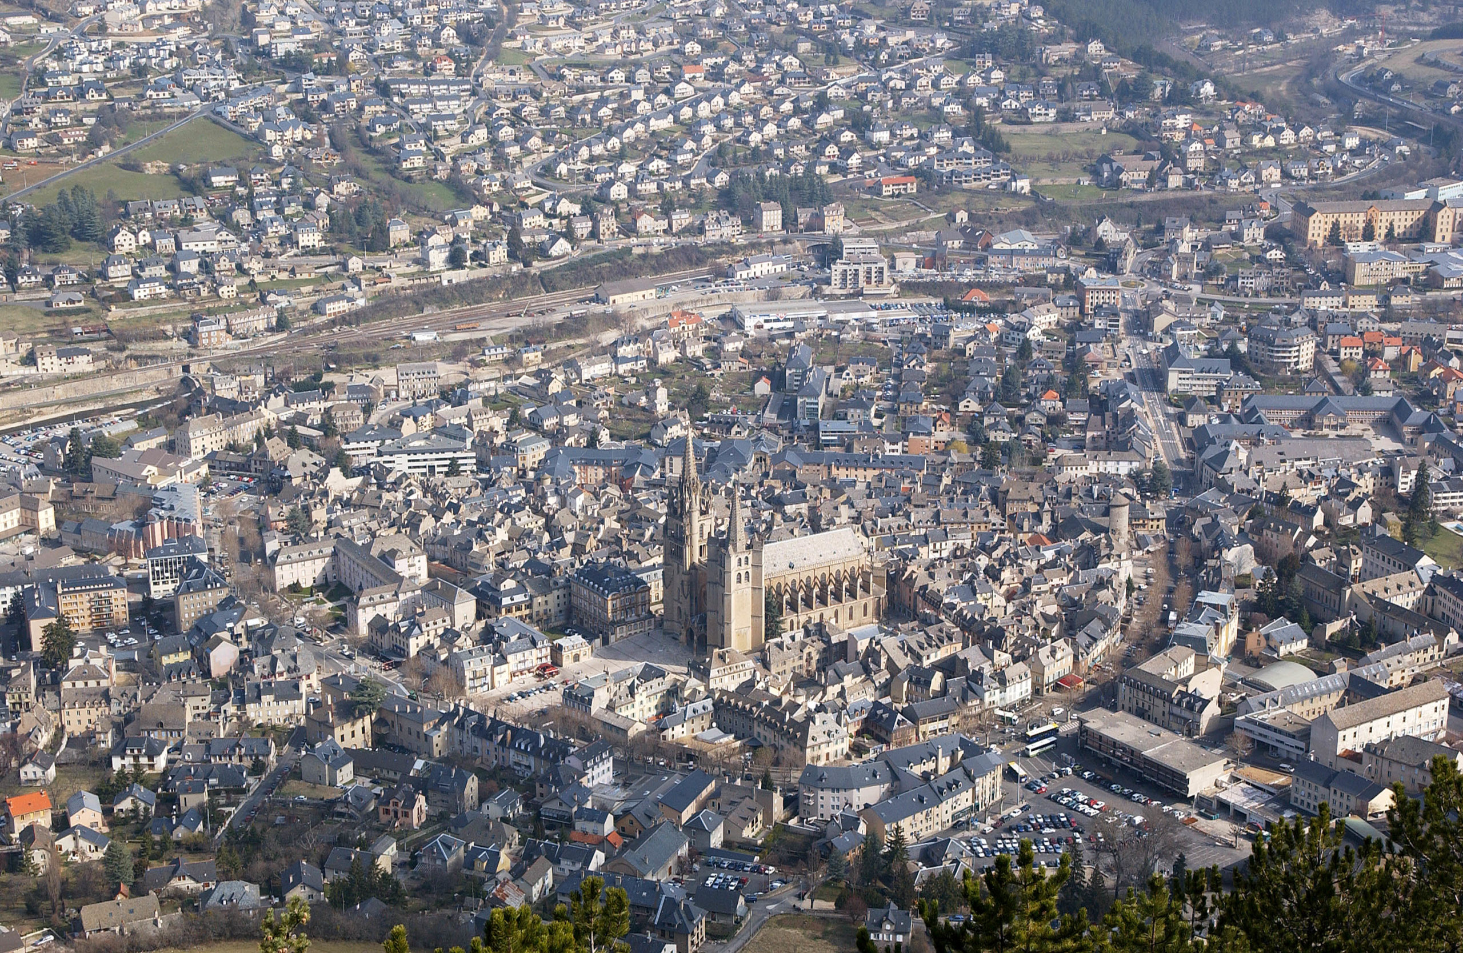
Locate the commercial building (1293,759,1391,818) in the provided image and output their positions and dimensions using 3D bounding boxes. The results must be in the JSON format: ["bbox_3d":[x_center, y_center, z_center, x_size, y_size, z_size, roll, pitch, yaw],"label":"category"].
[{"bbox_3d":[192.500,98.870,801.110,10.800,14.400,32.000,-14,24,-36],"label":"commercial building"}]

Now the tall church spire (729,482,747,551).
[{"bbox_3d":[2.310,14.230,917.310,6.000,25.200,6.000,-13,23,-33],"label":"tall church spire"}]

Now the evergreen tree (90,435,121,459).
[{"bbox_3d":[-282.830,-12.100,1146.860,13.200,14.130,13.200,0,19,0],"label":"evergreen tree"}]

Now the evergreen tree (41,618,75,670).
[{"bbox_3d":[-241.720,59.740,909.520,12.200,20.800,12.200,0,19,0],"label":"evergreen tree"}]

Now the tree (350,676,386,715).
[{"bbox_3d":[-123.100,76.730,859.290,12.200,19.390,12.200,0,19,0],"label":"tree"}]

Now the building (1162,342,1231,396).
[{"bbox_3d":[218.000,-50.420,1201.680,31.000,15.000,34.000,1,19,4],"label":"building"}]

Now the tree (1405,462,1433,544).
[{"bbox_3d":[270.700,9.880,1001.840,9.300,32.180,9.300,0,19,0],"label":"tree"}]

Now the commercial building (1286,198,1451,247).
[{"bbox_3d":[385.670,-153.760,1526.650,90.000,22.700,30.000,-2,19,-7],"label":"commercial building"}]

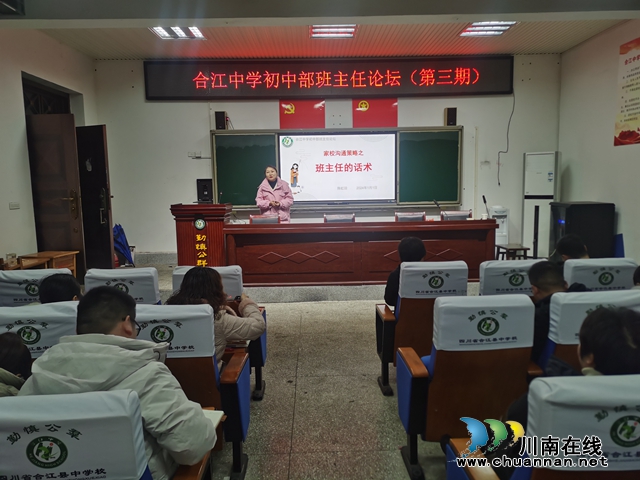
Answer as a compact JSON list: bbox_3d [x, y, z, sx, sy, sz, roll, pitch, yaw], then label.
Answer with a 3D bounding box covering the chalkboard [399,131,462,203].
[{"bbox_3d":[1.777,-1.195,8.110,1.020,1.220,0.060,-1,7,-1],"label":"chalkboard"}]

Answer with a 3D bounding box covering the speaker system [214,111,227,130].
[{"bbox_3d":[-1.585,-1.902,8.006,0.160,0.285,0.190,-1,7,-2],"label":"speaker system"}]

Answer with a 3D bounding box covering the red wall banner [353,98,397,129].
[{"bbox_3d":[0.910,-2.072,8.178,0.745,0.487,0.015,-1,7,-2],"label":"red wall banner"}]

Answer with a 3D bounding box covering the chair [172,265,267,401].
[{"bbox_3d":[-0.754,0.673,3.739,0.630,1.040,0.580,-1,7,-1],"label":"chair"}]

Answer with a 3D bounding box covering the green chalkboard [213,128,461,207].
[{"bbox_3d":[0.298,-1.172,8.104,4.030,1.240,0.100,-1,7,-1],"label":"green chalkboard"}]

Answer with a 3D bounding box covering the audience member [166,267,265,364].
[{"bbox_3d":[-0.605,0.723,2.962,0.580,1.130,0.700,0,7,5],"label":"audience member"}]

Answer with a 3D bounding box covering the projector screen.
[{"bbox_3d":[0.304,-1.175,8.212,1.945,1.145,0.080,-1,7,-2],"label":"projector screen"}]

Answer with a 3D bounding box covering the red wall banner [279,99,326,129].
[{"bbox_3d":[-0.286,-2.038,8.065,0.740,0.500,0.020,-1,7,-1],"label":"red wall banner"}]

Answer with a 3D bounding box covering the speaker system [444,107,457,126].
[{"bbox_3d":[2.122,-1.990,8.117,0.160,0.285,0.190,-1,7,-2],"label":"speaker system"}]

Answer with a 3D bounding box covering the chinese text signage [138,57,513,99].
[{"bbox_3d":[0.181,-2.591,8.027,5.900,0.595,0.100,-1,7,-2],"label":"chinese text signage"}]

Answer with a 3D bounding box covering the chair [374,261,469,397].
[{"bbox_3d":[0.770,0.639,3.775,0.630,1.040,0.600,-1,7,-1],"label":"chair"}]

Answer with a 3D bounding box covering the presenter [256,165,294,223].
[{"bbox_3d":[-0.663,-0.315,7.508,0.550,1.610,0.360,-1,7,-1],"label":"presenter"}]

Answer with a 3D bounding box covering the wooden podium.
[{"bbox_3d":[-1.558,0.056,6.801,0.730,1.080,0.520,-1,7,-1],"label":"wooden podium"}]

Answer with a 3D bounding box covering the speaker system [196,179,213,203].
[{"bbox_3d":[-1.843,-0.787,7.959,0.235,0.345,0.220,-1,7,-2],"label":"speaker system"}]

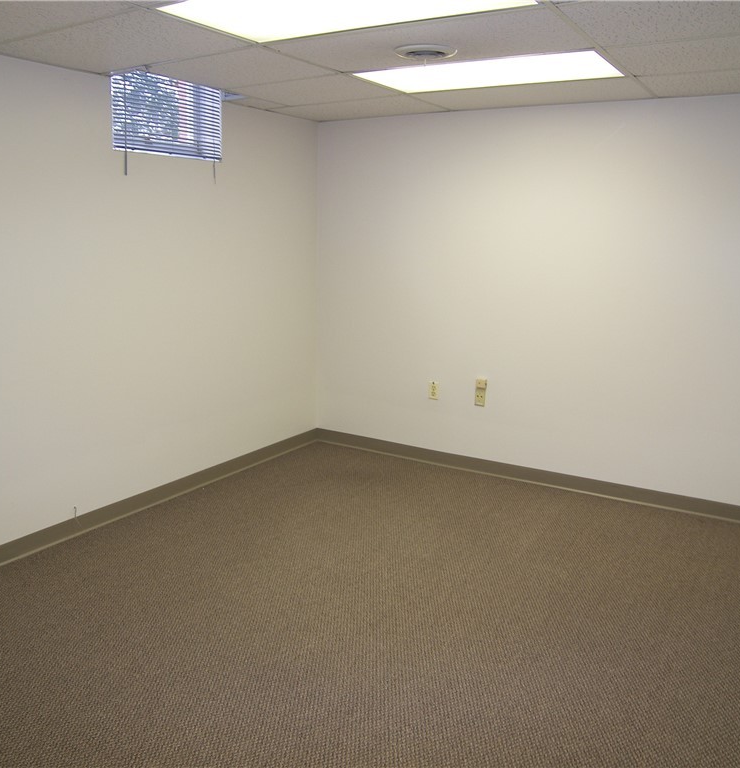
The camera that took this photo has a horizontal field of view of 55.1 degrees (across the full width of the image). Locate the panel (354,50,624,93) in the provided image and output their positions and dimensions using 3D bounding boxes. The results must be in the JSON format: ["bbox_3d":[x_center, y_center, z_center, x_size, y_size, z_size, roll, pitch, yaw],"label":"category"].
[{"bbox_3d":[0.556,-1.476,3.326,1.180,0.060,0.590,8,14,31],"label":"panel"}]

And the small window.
[{"bbox_3d":[-1.070,-1.458,3.811,0.040,0.440,0.790,8,14,31],"label":"small window"}]

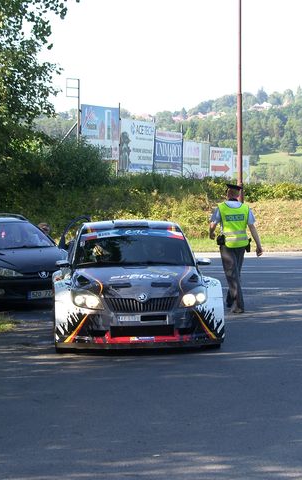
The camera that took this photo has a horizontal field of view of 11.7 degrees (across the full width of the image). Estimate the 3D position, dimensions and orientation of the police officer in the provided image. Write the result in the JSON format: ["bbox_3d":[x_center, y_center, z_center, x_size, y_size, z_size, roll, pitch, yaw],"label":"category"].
[{"bbox_3d":[1.237,0.120,21.400,0.740,1.850,0.600,0,2,0],"label":"police officer"}]

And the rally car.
[{"bbox_3d":[-0.237,0.468,17.280,1.820,1.420,4.030,-1,2,-4],"label":"rally car"}]

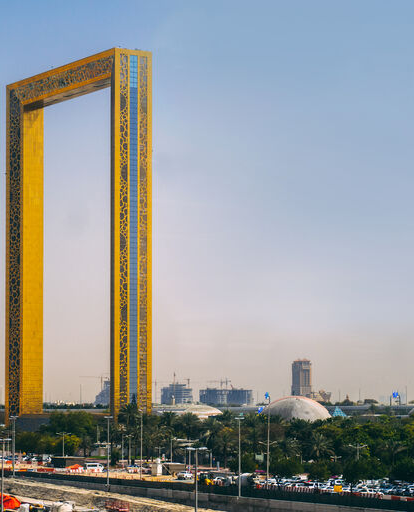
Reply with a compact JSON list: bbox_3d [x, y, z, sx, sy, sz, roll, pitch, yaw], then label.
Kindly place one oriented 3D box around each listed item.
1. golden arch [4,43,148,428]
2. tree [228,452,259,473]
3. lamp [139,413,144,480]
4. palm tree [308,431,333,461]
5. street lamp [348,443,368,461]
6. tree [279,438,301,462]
[{"bbox_3d":[-53.231,-1.906,670.780,16.433,148.000,92.500,3,-6,-33],"label":"golden arch"},{"bbox_3d":[8.065,47.366,378.000,6.800,5.400,6.500,0,-5,0],"label":"tree"},{"bbox_3d":[-13.778,40.029,350.000,0.850,14.700,0.800,0,-5,0],"label":"lamp"},{"bbox_3d":[26.944,46.411,395.000,6.200,10.000,6.200,0,-5,0],"label":"palm tree"},{"bbox_3d":[30.934,42.855,342.000,3.700,9.000,0.500,0,-5,0],"label":"street lamp"},{"bbox_3d":[20.073,47.599,400.000,5.400,8.600,5.400,0,-5,0],"label":"tree"}]

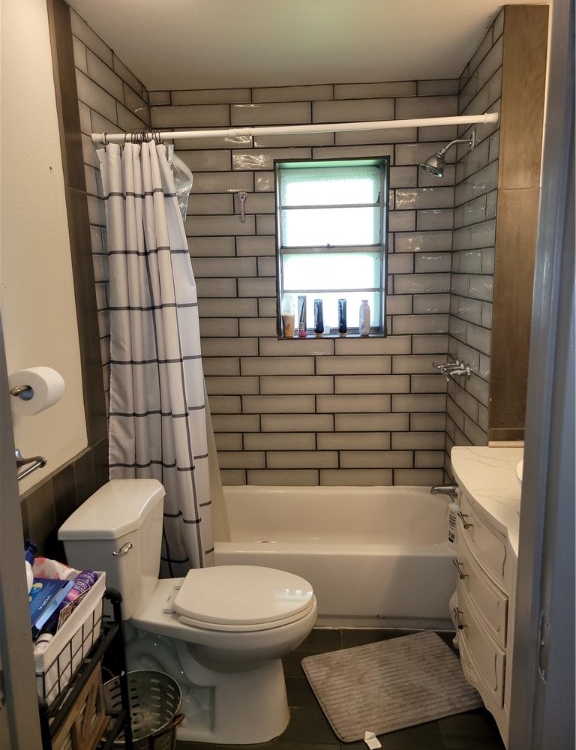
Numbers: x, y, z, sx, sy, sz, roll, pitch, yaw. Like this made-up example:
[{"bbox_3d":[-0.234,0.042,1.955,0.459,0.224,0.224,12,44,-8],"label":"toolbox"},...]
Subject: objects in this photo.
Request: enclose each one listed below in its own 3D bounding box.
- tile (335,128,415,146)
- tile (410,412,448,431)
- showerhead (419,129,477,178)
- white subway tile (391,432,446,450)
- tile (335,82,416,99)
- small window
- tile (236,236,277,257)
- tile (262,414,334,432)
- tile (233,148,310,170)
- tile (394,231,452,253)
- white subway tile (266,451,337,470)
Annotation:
[{"bbox_3d":[0.438,-1.206,2.873,0.405,0.102,0.010,-1,11,3],"label":"tile"},{"bbox_3d":[0.764,0.258,3.146,0.192,0.102,0.010,-1,12,3],"label":"tile"},{"bbox_3d":[0.706,-0.982,2.572,0.229,0.200,0.105,-1,12,3],"label":"showerhead"},{"bbox_3d":[0.704,0.355,3.123,0.291,0.102,0.012,-1,11,3],"label":"white subway tile"},{"bbox_3d":[0.428,-1.392,2.825,0.400,0.071,0.010,-1,12,3],"label":"tile"},{"bbox_3d":[0.230,-0.656,3.047,0.583,0.918,0.120,-1,11,3],"label":"small window"},{"bbox_3d":[-0.167,-0.677,3.012,0.206,0.102,0.010,-1,11,3],"label":"tile"},{"bbox_3d":[0.054,0.267,3.205,0.406,0.102,0.012,0,11,3],"label":"tile"},{"bbox_3d":[-0.081,-1.097,2.922,0.405,0.102,0.010,-1,11,3],"label":"tile"},{"bbox_3d":[0.684,-0.675,2.918,0.287,0.102,0.012,-1,11,3],"label":"tile"},{"bbox_3d":[0.083,0.475,3.229,0.404,0.100,0.010,-1,12,3],"label":"white subway tile"}]

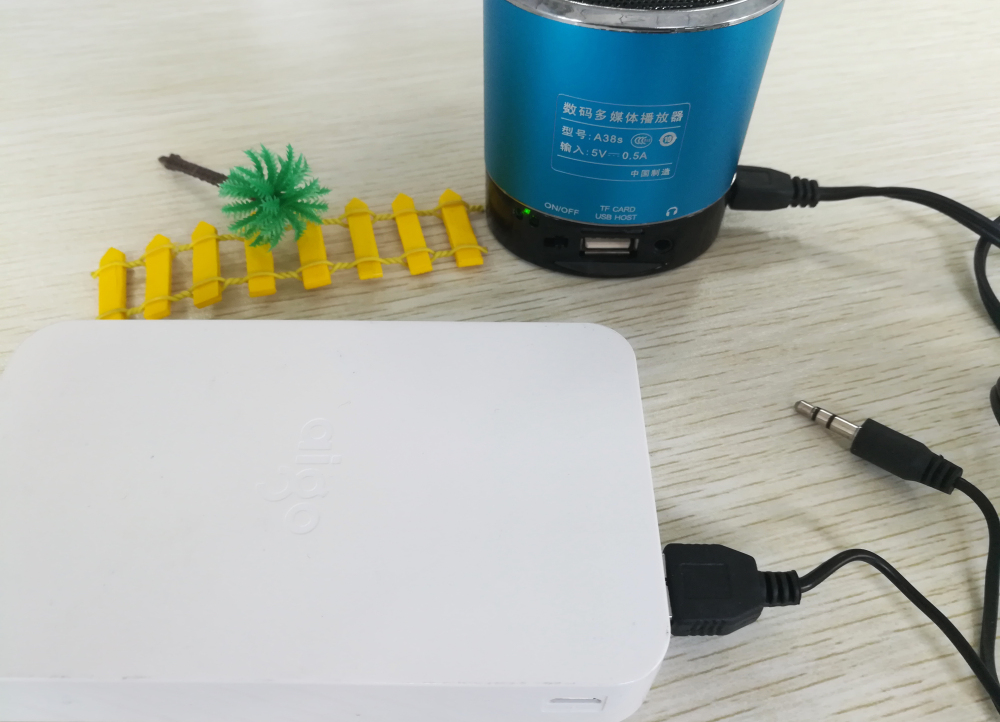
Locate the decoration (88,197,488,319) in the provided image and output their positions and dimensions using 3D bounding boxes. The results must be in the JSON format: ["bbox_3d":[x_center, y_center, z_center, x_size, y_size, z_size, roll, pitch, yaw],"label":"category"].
[{"bbox_3d":[-0.056,-0.030,0.209,0.110,0.005,0.040,-11,51,-9],"label":"decoration"}]

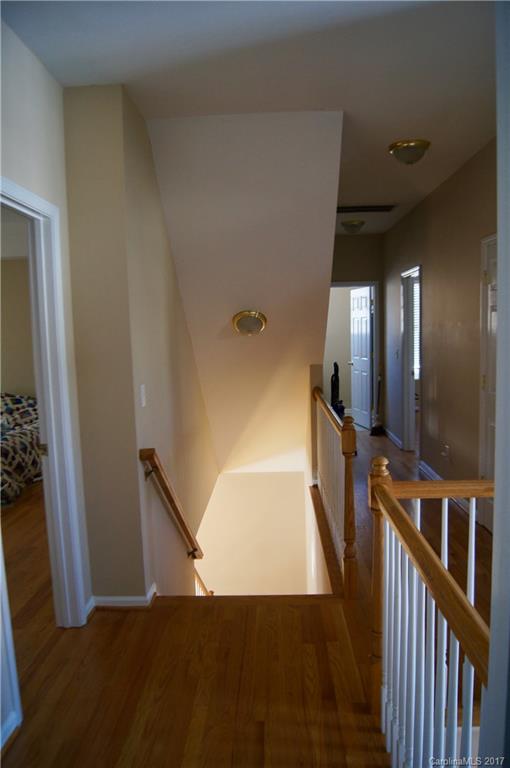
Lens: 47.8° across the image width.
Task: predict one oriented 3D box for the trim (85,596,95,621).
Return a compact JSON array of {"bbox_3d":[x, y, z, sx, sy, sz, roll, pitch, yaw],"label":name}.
[{"bbox_3d":[-0.902,1.218,3.146,0.016,0.080,0.160,-1,6,3],"label":"trim"}]

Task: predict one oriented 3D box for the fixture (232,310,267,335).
[{"bbox_3d":[-0.042,-0.471,4.749,0.286,0.104,0.286,-1,-35,3],"label":"fixture"}]

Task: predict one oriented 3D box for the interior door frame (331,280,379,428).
[{"bbox_3d":[1.325,-0.373,8.235,0.910,2.100,0.130,-1,6,3],"label":"interior door frame"}]

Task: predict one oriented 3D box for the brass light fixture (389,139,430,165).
[{"bbox_3d":[1.065,-1.579,3.963,0.284,0.120,0.284,-1,6,3],"label":"brass light fixture"}]

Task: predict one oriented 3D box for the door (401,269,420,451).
[{"bbox_3d":[1.794,-0.209,6.471,0.130,2.100,0.920,-1,6,3],"label":"door"}]

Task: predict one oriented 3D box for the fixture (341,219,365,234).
[{"bbox_3d":[1.169,-1.869,6.842,0.284,0.124,0.284,-1,6,3],"label":"fixture"}]

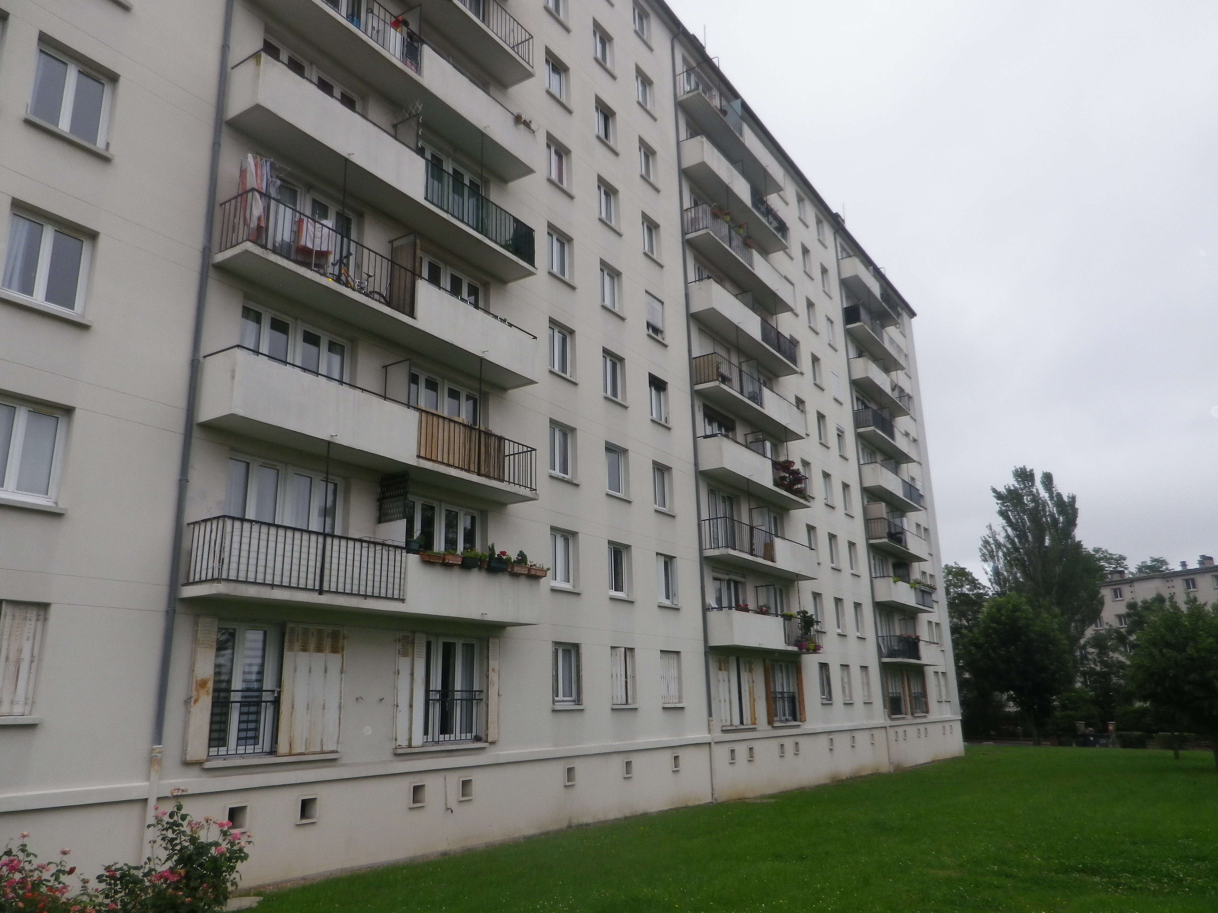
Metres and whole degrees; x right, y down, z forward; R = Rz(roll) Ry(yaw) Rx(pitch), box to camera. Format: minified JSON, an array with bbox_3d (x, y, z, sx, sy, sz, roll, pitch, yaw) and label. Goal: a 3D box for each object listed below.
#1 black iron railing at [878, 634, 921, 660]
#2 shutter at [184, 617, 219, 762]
[{"bbox_3d":[14.121,9.329,42.620,0.890,1.031,3.912,-12,-19,32],"label":"black iron railing"},{"bbox_3d":[-6.031,3.429,13.031,0.102,2.088,0.316,-12,-19,32],"label":"shutter"}]

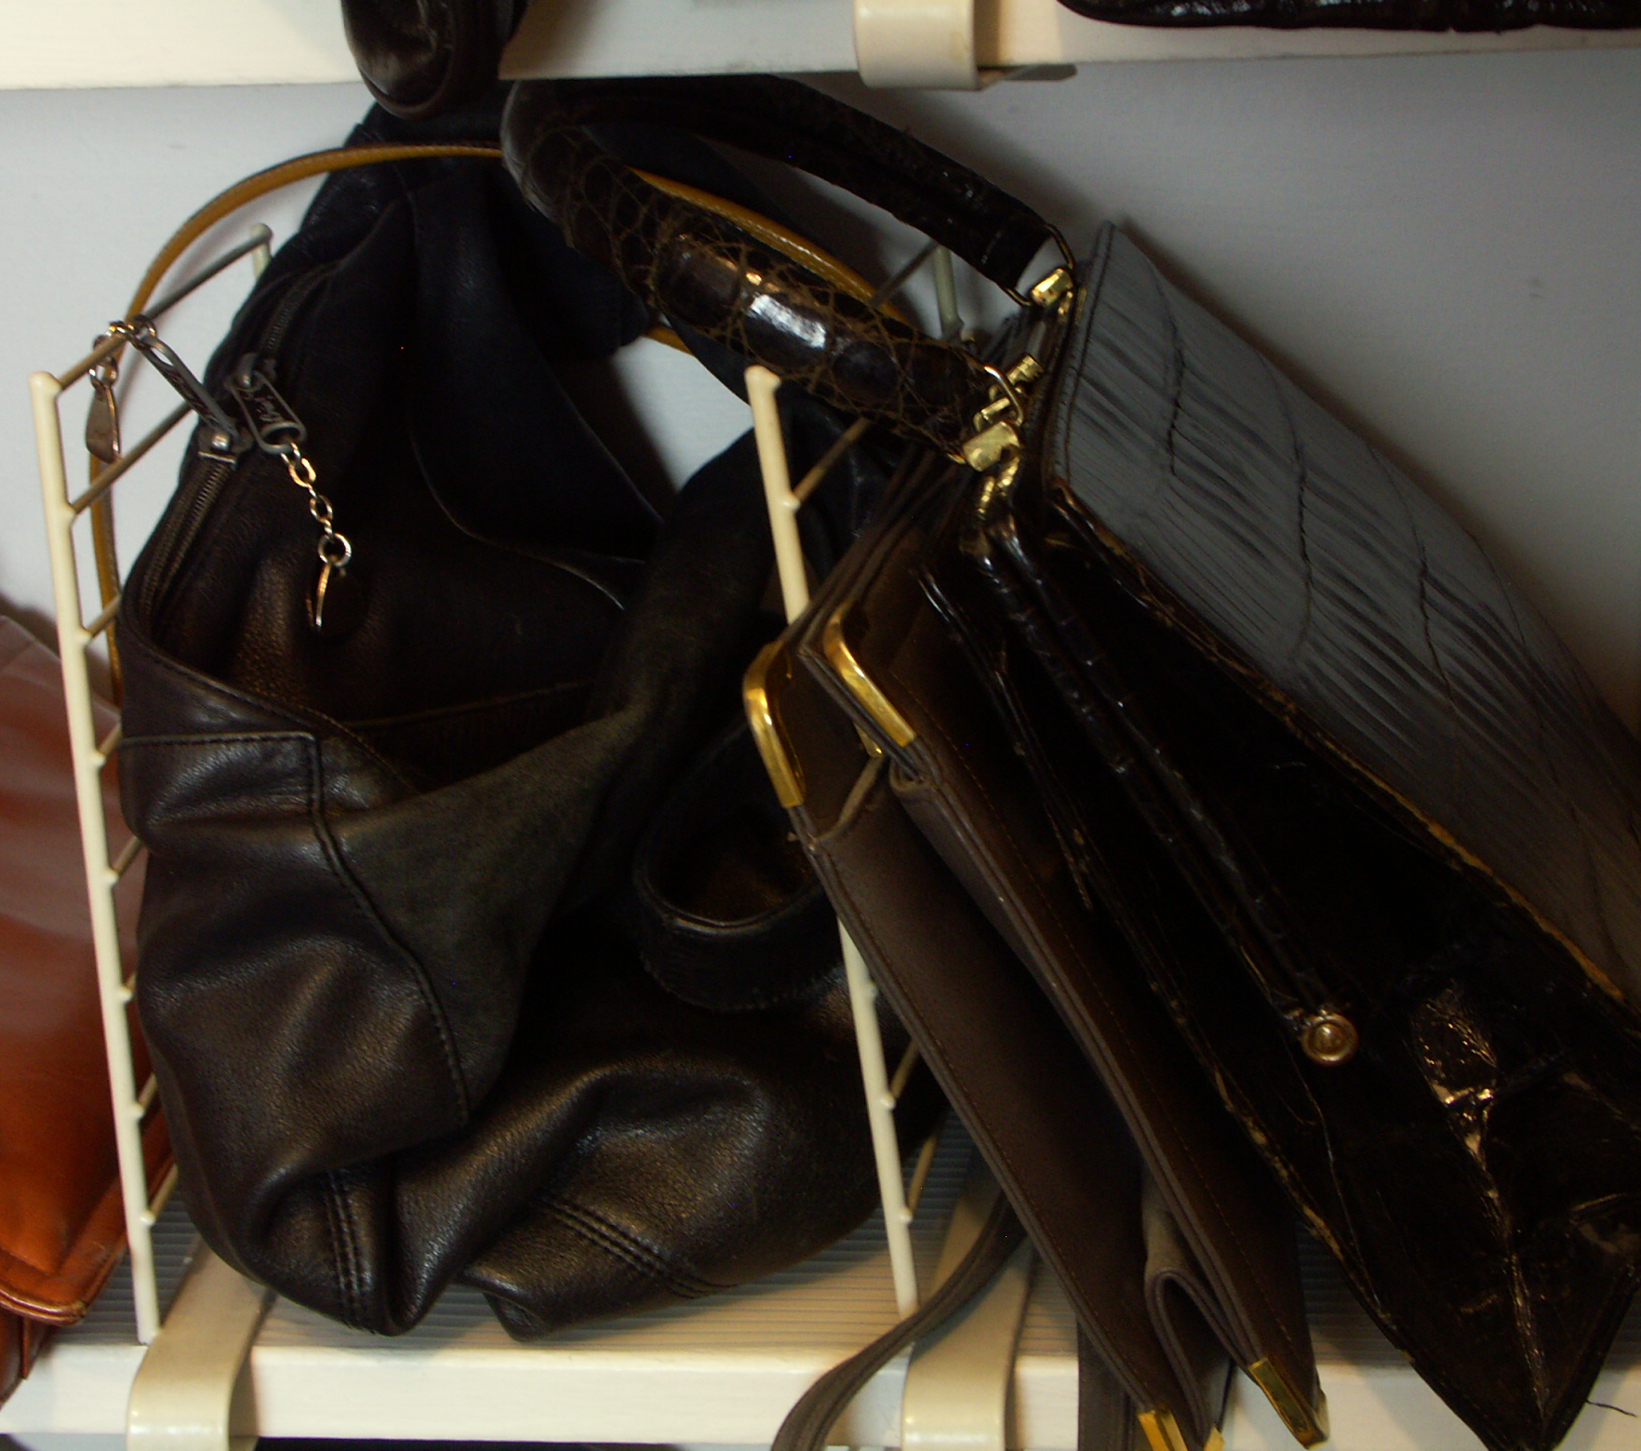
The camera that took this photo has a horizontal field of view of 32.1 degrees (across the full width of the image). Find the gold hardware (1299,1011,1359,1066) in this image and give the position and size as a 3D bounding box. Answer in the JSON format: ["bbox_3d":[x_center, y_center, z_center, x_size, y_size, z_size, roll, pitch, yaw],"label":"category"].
[{"bbox_3d":[0.103,0.063,0.579,0.012,0.011,0.006,0,15,5],"label":"gold hardware"}]

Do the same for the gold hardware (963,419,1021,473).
[{"bbox_3d":[0.035,-0.056,0.573,0.011,0.011,0.008,0,15,5],"label":"gold hardware"}]

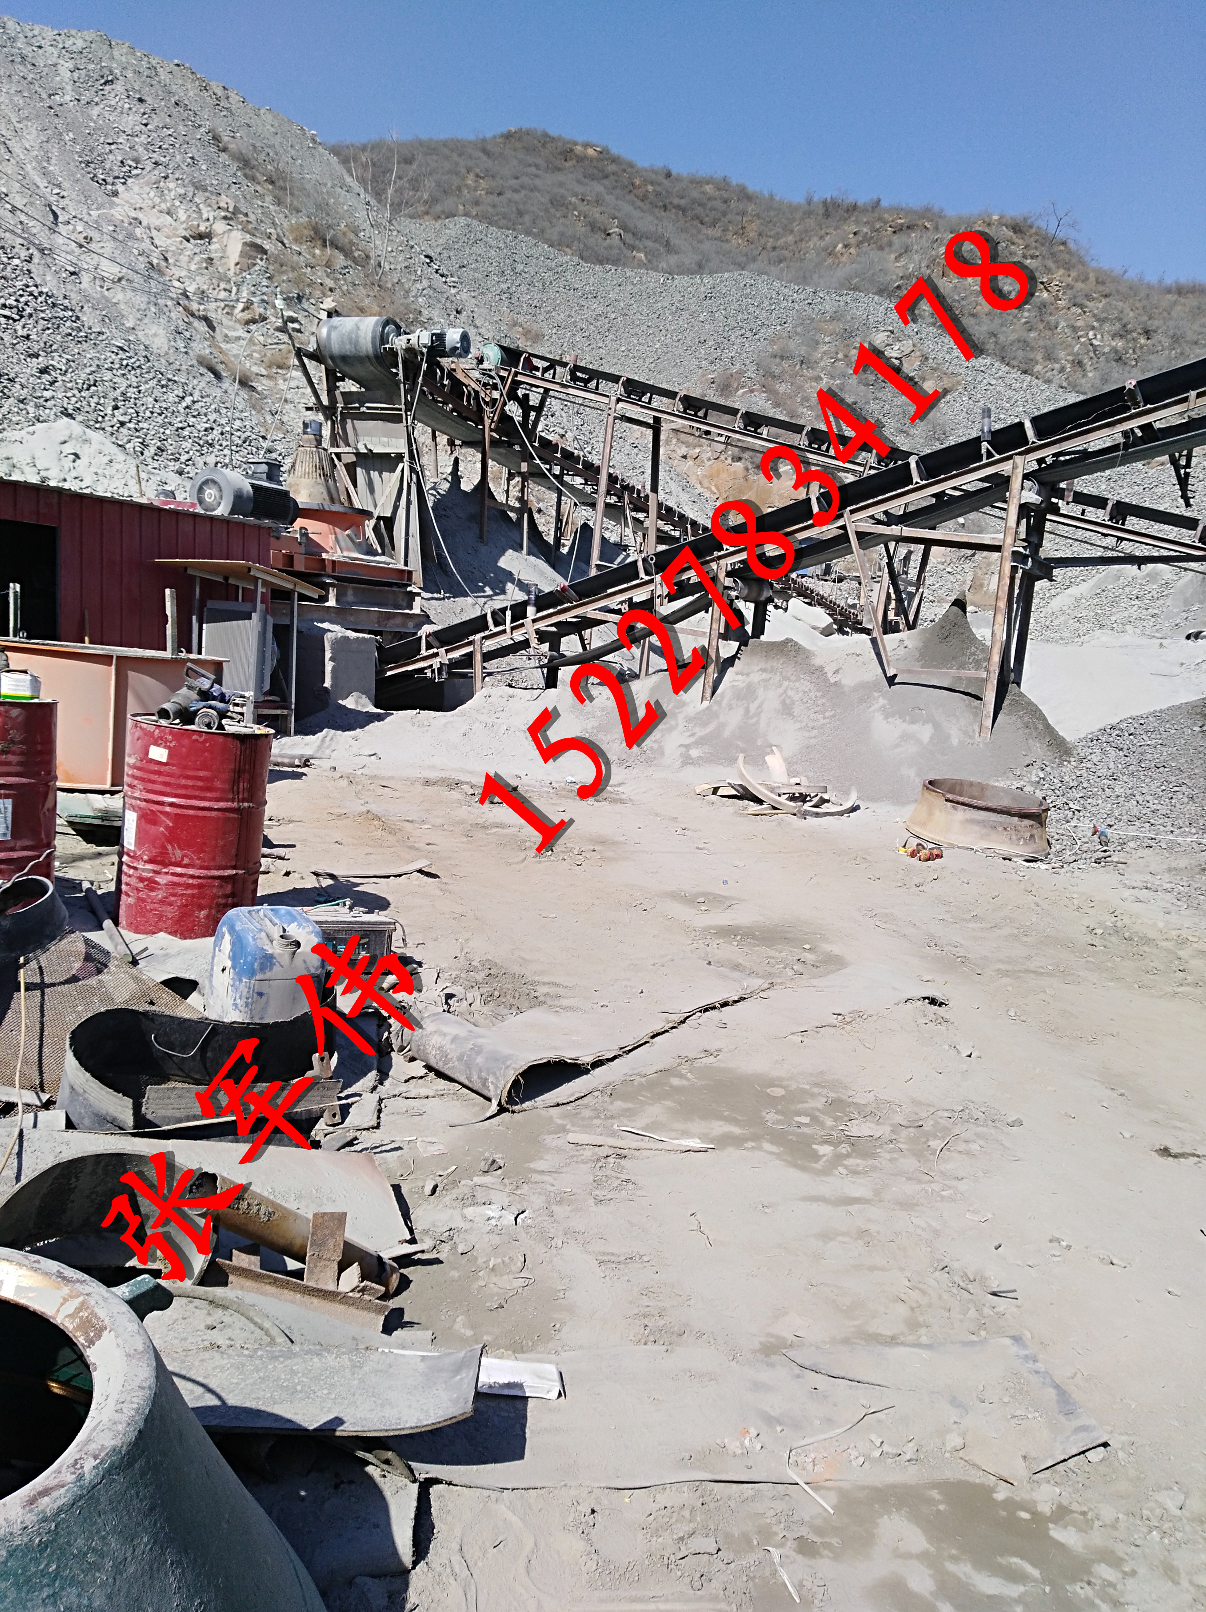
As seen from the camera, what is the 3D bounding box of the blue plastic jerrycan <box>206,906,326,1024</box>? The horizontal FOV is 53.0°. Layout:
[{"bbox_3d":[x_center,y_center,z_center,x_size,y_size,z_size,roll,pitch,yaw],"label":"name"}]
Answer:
[{"bbox_3d":[-1.057,0.519,3.780,0.290,0.390,0.280,0,8,-33],"label":"blue plastic jerrycan"}]

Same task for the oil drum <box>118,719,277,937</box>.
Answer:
[{"bbox_3d":[-1.744,0.077,5.169,0.588,0.880,0.588,8,10,0],"label":"oil drum"}]

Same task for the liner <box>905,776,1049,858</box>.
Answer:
[{"bbox_3d":[2.735,0.070,8.762,1.028,0.327,1.028,8,14,0],"label":"liner"}]

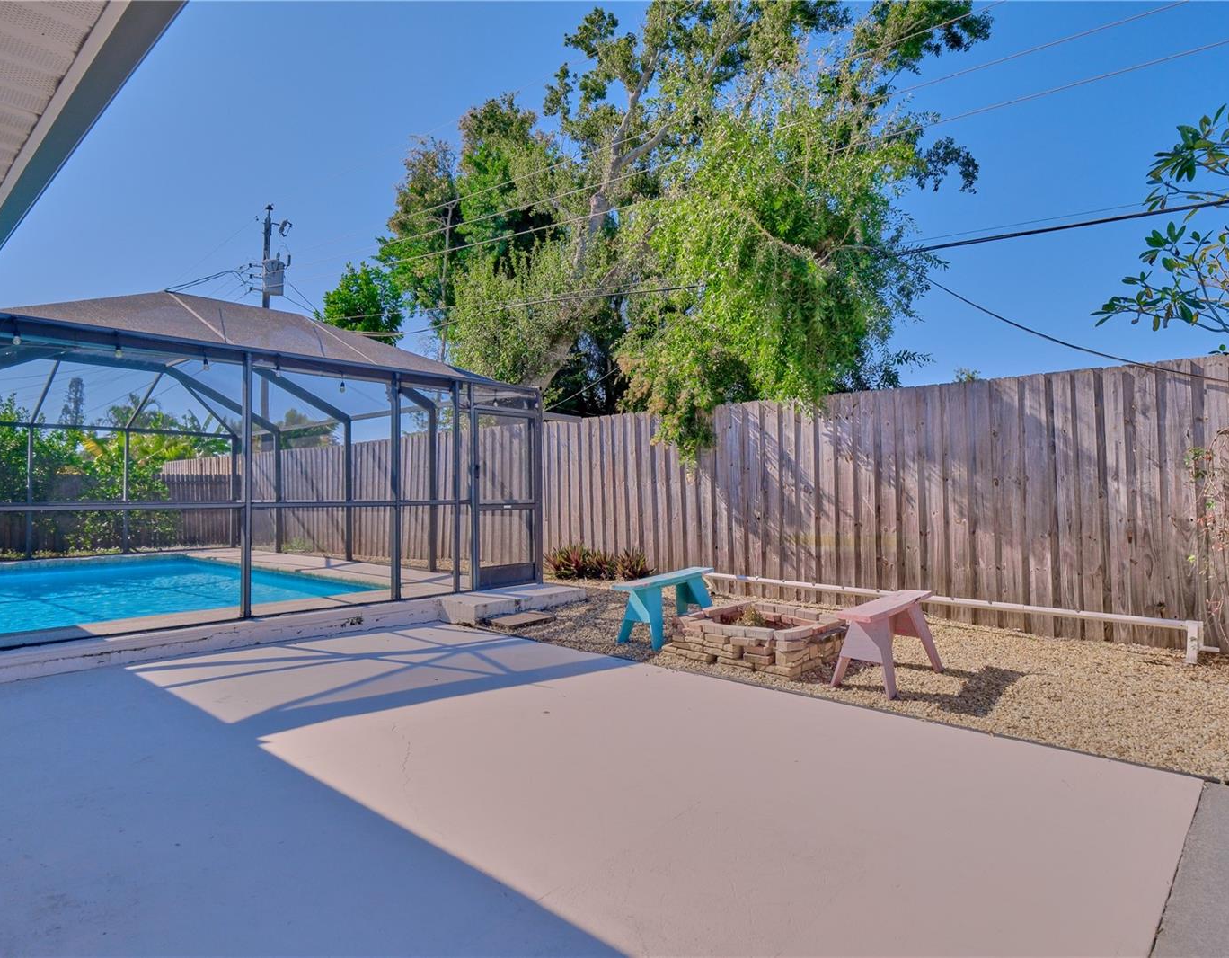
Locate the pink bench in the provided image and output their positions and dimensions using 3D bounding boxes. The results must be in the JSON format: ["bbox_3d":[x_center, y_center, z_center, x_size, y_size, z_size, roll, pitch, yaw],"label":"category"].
[{"bbox_3d":[1.853,1.086,4.571,0.410,0.510,1.160,-1,-1,42],"label":"pink bench"}]

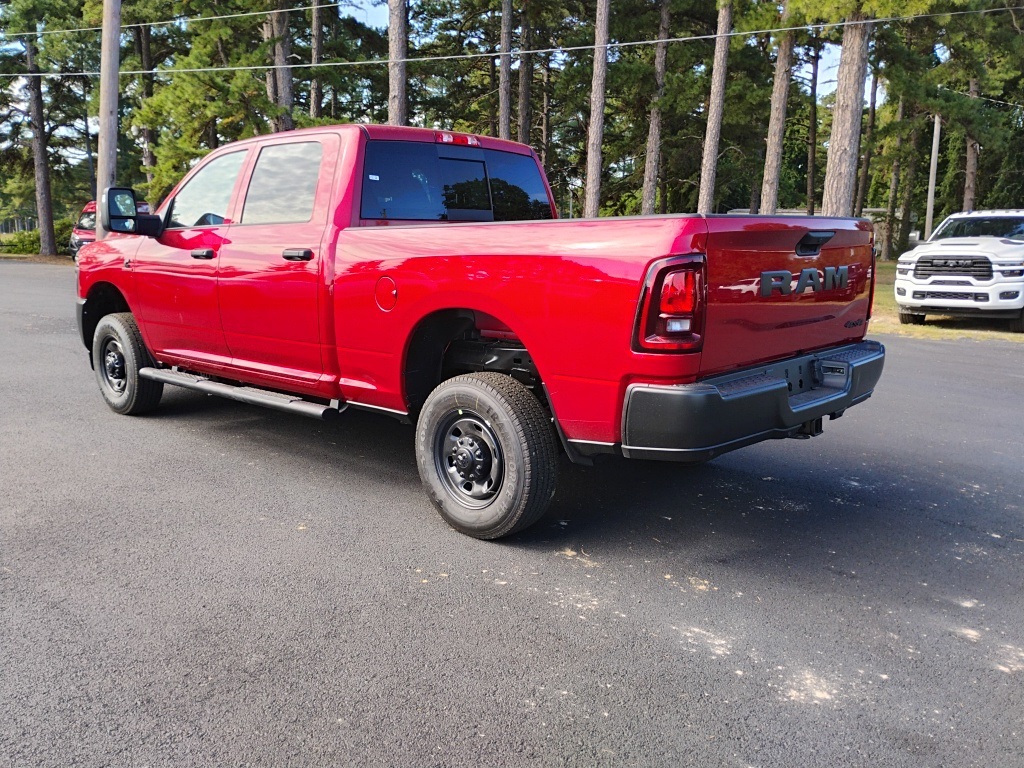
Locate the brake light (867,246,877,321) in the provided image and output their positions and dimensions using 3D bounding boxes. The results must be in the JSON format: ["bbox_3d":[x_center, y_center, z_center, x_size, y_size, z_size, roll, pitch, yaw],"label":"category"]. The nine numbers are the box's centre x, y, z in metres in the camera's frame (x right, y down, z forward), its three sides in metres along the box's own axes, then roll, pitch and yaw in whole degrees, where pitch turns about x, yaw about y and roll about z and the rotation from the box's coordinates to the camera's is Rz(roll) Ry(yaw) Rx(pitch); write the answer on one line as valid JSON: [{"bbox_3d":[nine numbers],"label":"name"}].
[{"bbox_3d":[1.786,-0.525,4.335,0.210,0.360,0.190,10,14,42],"label":"brake light"}]

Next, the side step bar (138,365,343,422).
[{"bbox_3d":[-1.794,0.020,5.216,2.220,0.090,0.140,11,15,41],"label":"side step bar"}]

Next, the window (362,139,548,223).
[{"bbox_3d":[-0.281,-1.188,4.901,0.080,0.440,1.560,-6,3,43],"label":"window"}]

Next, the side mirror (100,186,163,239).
[{"bbox_3d":[-2.473,-1.108,5.405,0.210,0.300,0.390,10,14,42],"label":"side mirror"}]

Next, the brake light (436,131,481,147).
[{"bbox_3d":[-0.320,-1.446,4.892,0.060,0.065,0.370,10,14,42],"label":"brake light"}]

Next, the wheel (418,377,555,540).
[{"bbox_3d":[-0.132,0.327,3.852,0.770,0.765,0.250,10,14,42],"label":"wheel"}]

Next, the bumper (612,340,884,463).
[{"bbox_3d":[1.227,0.028,3.714,0.390,0.300,1.970,10,14,42],"label":"bumper"}]

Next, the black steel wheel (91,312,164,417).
[{"bbox_3d":[-2.941,-0.152,6.343,0.770,0.765,0.250,10,14,42],"label":"black steel wheel"}]

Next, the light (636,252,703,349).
[{"bbox_3d":[0.571,-0.292,3.028,0.210,0.360,0.190,10,14,42],"label":"light"}]

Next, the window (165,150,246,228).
[{"bbox_3d":[-1.966,-1.240,5.310,0.860,0.500,0.050,10,-3,42],"label":"window"}]

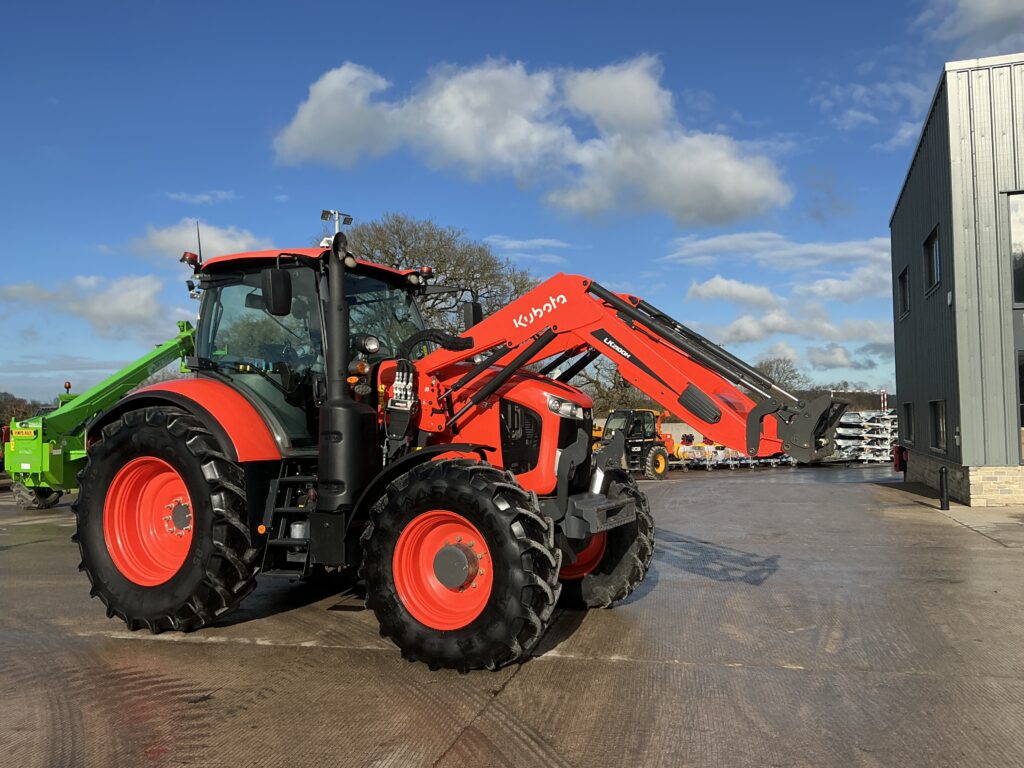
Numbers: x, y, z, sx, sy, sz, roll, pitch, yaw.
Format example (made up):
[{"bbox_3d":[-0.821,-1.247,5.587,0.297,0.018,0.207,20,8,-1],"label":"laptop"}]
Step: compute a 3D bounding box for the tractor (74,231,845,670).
[{"bbox_3d":[-0.554,0.378,6.701,6.080,3.070,2.580,-2,-4,26],"label":"tractor"}]

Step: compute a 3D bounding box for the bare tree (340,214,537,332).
[{"bbox_3d":[-4.383,-2.553,44.590,12.200,13.553,11.500,0,-3,-6],"label":"bare tree"}]

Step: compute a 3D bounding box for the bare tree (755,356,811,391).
[{"bbox_3d":[29.423,1.871,89.706,6.800,9.736,6.500,-2,-4,18],"label":"bare tree"}]

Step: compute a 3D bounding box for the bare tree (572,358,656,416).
[{"bbox_3d":[5.484,0.495,44.777,6.800,7.361,6.500,-1,-3,7],"label":"bare tree"}]

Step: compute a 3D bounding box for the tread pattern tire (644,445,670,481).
[{"bbox_3d":[4.802,2.607,27.300,0.430,1.190,1.190,-3,-4,38],"label":"tread pattern tire"}]

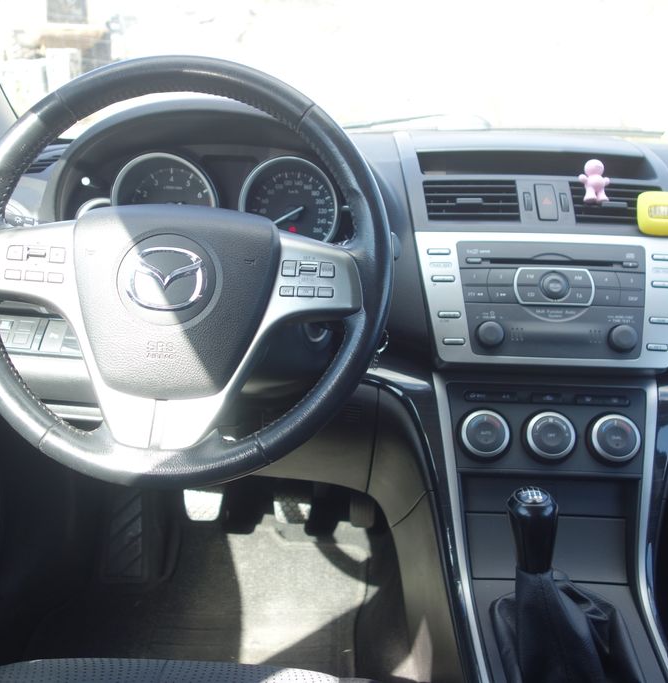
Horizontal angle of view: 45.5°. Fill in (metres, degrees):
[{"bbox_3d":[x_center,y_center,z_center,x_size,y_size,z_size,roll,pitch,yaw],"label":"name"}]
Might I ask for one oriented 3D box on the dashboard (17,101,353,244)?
[{"bbox_3d":[-0.151,-0.180,0.885,0.360,0.160,0.170,2,7,0],"label":"dashboard"}]

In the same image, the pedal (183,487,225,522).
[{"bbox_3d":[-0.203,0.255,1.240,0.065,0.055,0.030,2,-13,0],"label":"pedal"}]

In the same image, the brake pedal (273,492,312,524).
[{"bbox_3d":[-0.065,0.267,1.265,0.063,0.052,0.030,2,-13,0],"label":"brake pedal"}]

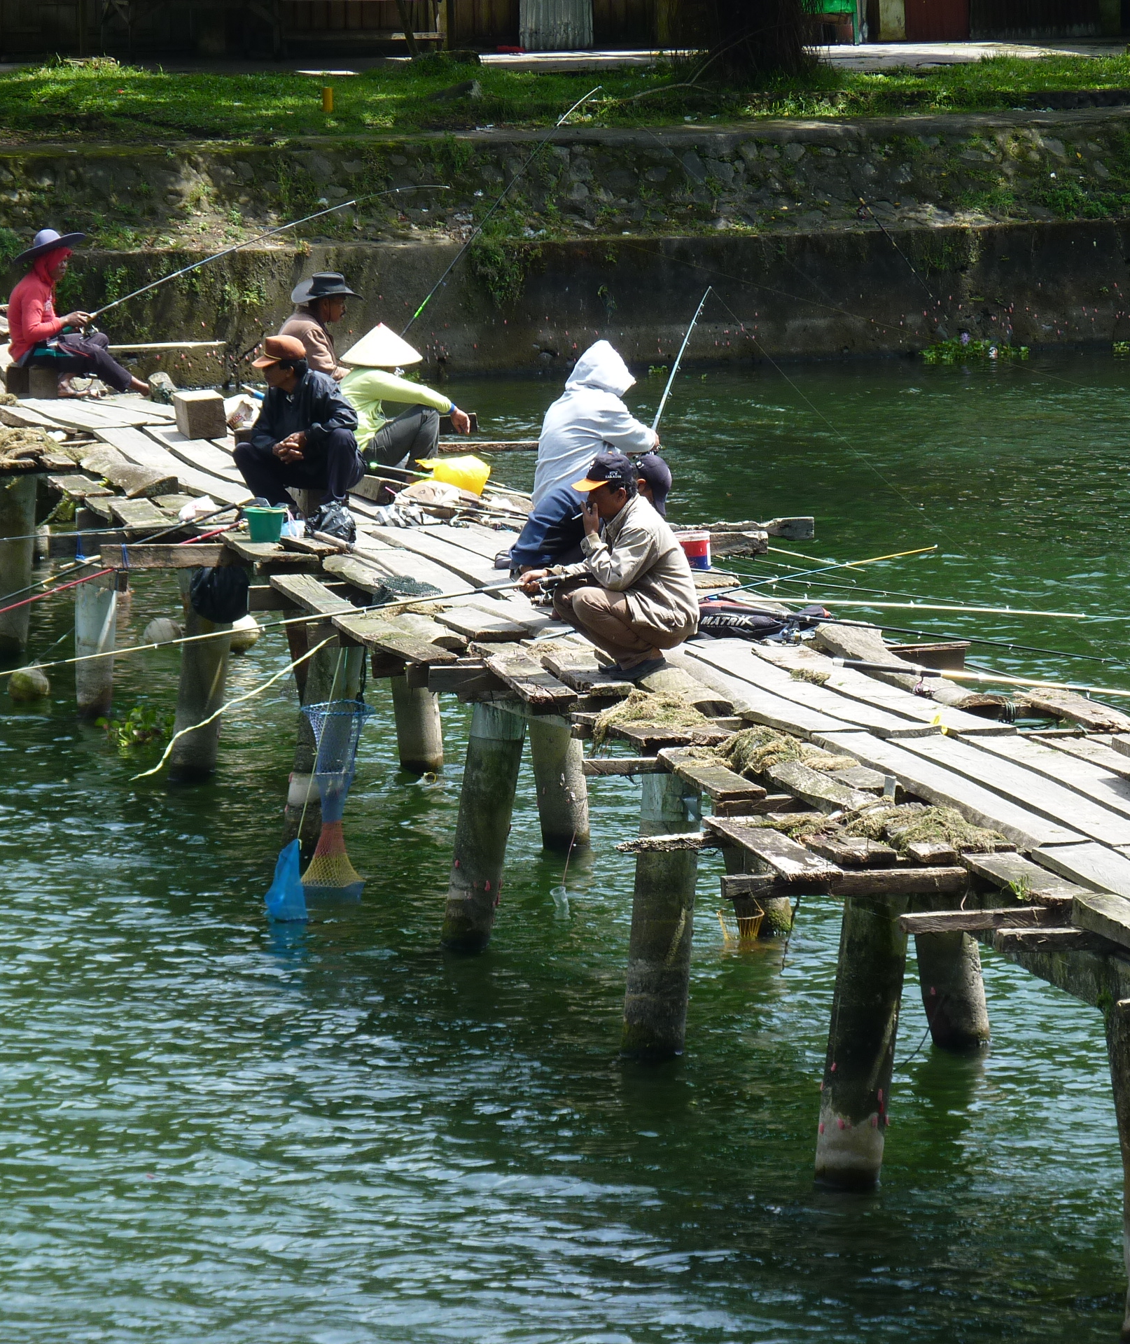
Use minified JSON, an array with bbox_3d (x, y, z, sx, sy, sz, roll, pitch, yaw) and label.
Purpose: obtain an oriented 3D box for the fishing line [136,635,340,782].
[{"bbox_3d":[-1.435,0.160,45.800,0.870,0.630,0.250,-1,4,-8],"label":"fishing line"}]

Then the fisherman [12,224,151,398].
[{"bbox_3d":[-2.916,-2.159,63.800,0.850,1.000,0.500,0,5,-5],"label":"fisherman"}]

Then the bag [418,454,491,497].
[{"bbox_3d":[-0.568,-1.001,54.200,0.370,0.210,0.250,0,5,0],"label":"bag"}]

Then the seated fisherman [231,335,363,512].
[{"bbox_3d":[-1.335,-1.229,53.400,0.580,0.900,0.600,2,5,28],"label":"seated fisherman"}]

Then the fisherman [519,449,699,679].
[{"bbox_3d":[0.180,-0.444,41.891,0.720,0.900,0.520,-1,4,-9],"label":"fisherman"}]

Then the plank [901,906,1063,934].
[{"bbox_3d":[1.450,0.857,36.700,0.580,0.065,0.100,-2,5,-22],"label":"plank"}]

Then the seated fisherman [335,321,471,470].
[{"bbox_3d":[-0.837,-1.424,55.900,0.740,0.820,0.500,-1,4,-16],"label":"seated fisherman"}]

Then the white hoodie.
[{"bbox_3d":[0.168,-1.149,52.000,0.720,0.940,0.500,-1,5,-16],"label":"white hoodie"}]

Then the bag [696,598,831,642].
[{"bbox_3d":[0.830,-0.216,45.400,0.640,0.160,0.250,-1,5,-8],"label":"bag"}]

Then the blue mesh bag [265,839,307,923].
[{"bbox_3d":[-1.068,0.802,40.800,0.160,0.315,0.130,0,4,0],"label":"blue mesh bag"}]

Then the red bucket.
[{"bbox_3d":[0.584,-0.568,48.626,0.185,0.180,0.185,0,4,0],"label":"red bucket"}]

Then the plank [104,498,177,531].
[{"bbox_3d":[-2.207,-0.816,55.200,0.250,0.045,1.900,0,5,-6],"label":"plank"}]

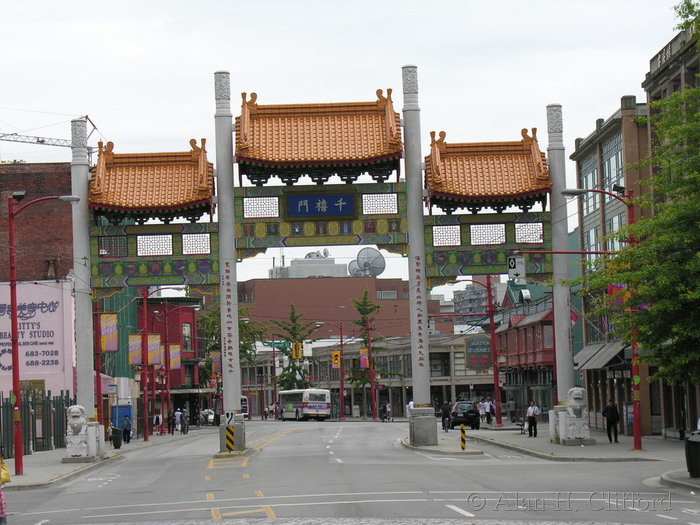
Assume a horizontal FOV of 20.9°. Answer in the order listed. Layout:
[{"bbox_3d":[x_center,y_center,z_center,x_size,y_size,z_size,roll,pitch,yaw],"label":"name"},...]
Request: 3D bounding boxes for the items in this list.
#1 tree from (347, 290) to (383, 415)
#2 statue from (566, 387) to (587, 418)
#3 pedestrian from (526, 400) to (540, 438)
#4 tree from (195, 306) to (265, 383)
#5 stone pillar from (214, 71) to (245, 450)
[{"bbox_3d":[1.614,9.027,186.000,4.000,12.570,4.000,-2,-4,0],"label":"tree"},{"bbox_3d":[8.873,5.474,74.300,0.820,1.230,1.050,-2,-4,0],"label":"statue"},{"bbox_3d":[8.327,7.128,86.500,0.620,1.670,0.400,-2,-4,0],"label":"pedestrian"},{"bbox_3d":[-10.174,8.951,166.000,6.600,10.570,6.400,-2,-4,0],"label":"tree"},{"bbox_3d":[-4.994,-0.051,78.000,1.050,15.570,1.250,-2,-4,0],"label":"stone pillar"}]

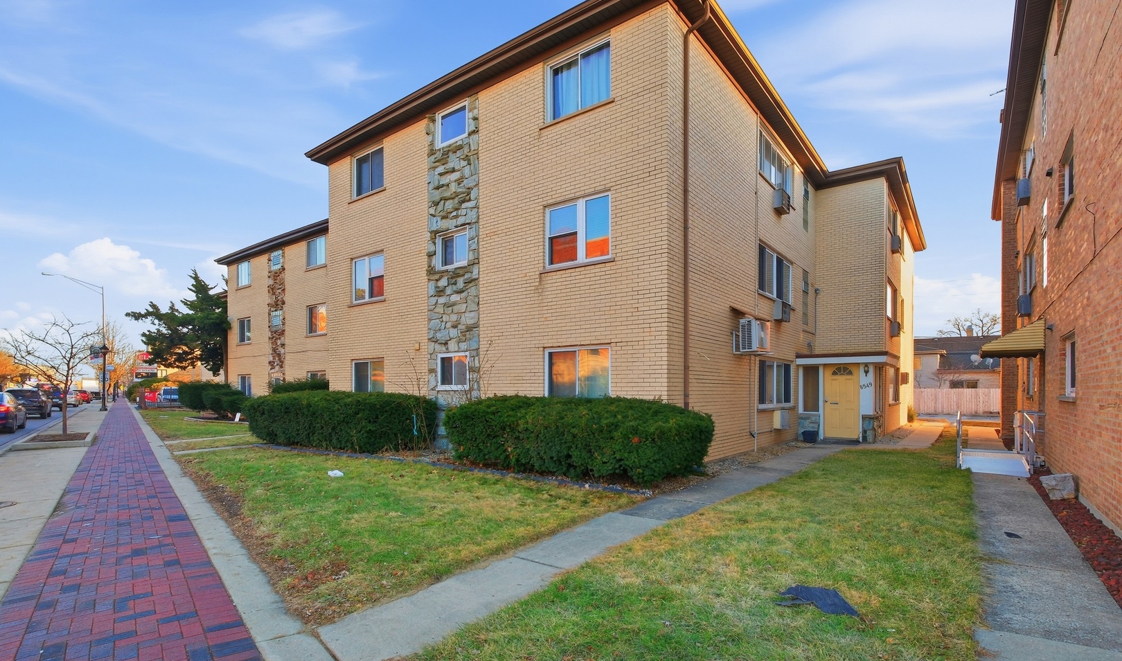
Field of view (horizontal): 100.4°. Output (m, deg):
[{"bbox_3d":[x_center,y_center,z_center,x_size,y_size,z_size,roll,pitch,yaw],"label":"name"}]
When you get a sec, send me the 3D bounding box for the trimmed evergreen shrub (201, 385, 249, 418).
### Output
[{"bbox_3d":[-13.914,2.948,19.400,1.700,1.350,1.550,-2,-4,35],"label":"trimmed evergreen shrub"}]

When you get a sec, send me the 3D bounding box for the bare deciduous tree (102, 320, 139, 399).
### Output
[{"bbox_3d":[-54.242,3.421,57.000,4.800,9.500,4.800,3,-4,-43],"label":"bare deciduous tree"}]

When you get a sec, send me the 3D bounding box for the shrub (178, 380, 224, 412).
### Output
[{"bbox_3d":[-16.810,3.095,22.000,1.900,1.500,1.750,-2,-4,35],"label":"shrub"}]

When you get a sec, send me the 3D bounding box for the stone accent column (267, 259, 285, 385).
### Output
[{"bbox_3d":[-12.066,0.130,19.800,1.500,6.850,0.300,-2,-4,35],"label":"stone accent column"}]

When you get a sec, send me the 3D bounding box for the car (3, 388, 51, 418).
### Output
[{"bbox_3d":[-30.606,4.094,26.670,1.870,1.580,4.600,3,-4,-43],"label":"car"}]

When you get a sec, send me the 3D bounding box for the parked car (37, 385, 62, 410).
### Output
[{"bbox_3d":[-36.980,4.728,33.400,1.900,1.750,4.700,3,-4,-43],"label":"parked car"}]

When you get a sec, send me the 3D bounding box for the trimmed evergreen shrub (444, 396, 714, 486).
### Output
[{"bbox_3d":[0.226,1.775,8.300,4.200,1.140,1.750,-2,-4,37],"label":"trimmed evergreen shrub"}]

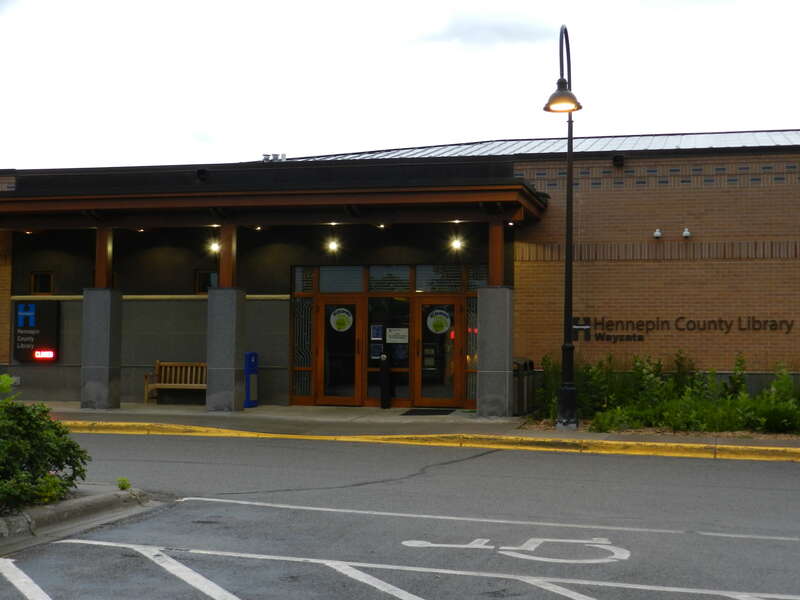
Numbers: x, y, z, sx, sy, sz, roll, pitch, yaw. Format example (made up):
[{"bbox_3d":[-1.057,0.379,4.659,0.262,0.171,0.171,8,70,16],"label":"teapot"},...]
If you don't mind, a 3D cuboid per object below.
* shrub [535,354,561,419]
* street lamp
[{"bbox_3d":[2.525,1.476,20.900,0.500,1.072,0.500,0,-3,13],"label":"shrub"},{"bbox_3d":[2.335,-1.036,17.423,0.540,5.827,1.400,0,-3,13],"label":"street lamp"}]

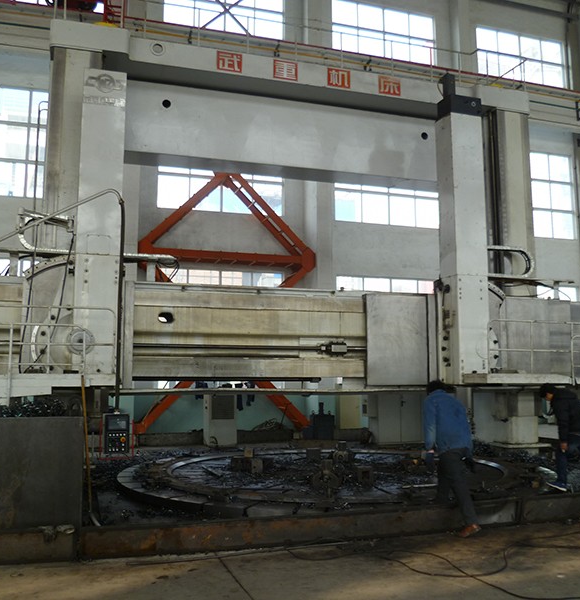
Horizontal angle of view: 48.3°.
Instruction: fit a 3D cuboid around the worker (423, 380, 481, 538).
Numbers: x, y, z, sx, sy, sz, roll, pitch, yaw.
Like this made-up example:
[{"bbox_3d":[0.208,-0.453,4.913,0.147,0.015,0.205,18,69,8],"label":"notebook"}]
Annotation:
[{"bbox_3d":[1.734,1.681,6.950,0.530,1.570,0.660,1,-7,-12],"label":"worker"}]

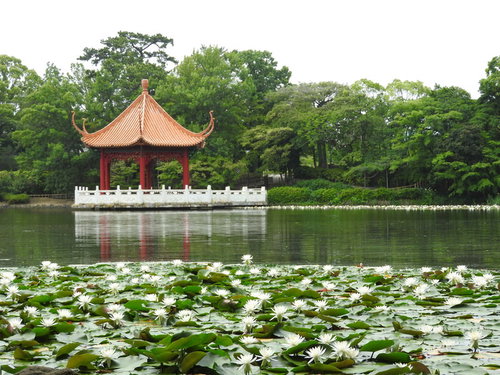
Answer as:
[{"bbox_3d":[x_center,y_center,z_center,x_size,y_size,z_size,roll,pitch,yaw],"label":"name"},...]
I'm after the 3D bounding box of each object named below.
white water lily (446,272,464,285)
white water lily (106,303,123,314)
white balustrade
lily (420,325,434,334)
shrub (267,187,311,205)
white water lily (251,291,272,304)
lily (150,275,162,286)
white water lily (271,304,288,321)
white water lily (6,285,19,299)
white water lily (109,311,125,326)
[{"bbox_3d":[2.440,1.081,12.005,0.190,0.110,0.170,0,0,0],"label":"white water lily"},{"bbox_3d":[-1.067,0.957,7.995,0.127,0.082,0.127,0,0,0],"label":"white water lily"},{"bbox_3d":[-4.700,0.500,62.000,11.500,1.420,10.000,0,0,0],"label":"white balustrade"},{"bbox_3d":[1.475,1.183,8.426,0.114,0.064,0.114,0,0,0],"label":"lily"},{"bbox_3d":[2.970,0.617,78.000,3.500,1.450,2.500,0,0,0],"label":"shrub"},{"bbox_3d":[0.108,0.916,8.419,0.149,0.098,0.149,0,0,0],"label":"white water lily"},{"bbox_3d":[-1.143,1.137,12.366,0.147,0.110,0.147,0,0,0],"label":"lily"},{"bbox_3d":[0.225,0.965,7.711,0.137,0.122,0.137,0,0,0],"label":"white water lily"},{"bbox_3d":[-2.116,0.926,9.007,0.119,0.109,0.119,0,0,0],"label":"white water lily"},{"bbox_3d":[-1.142,1.120,8.647,0.137,0.110,0.137,0,0,0],"label":"white water lily"}]

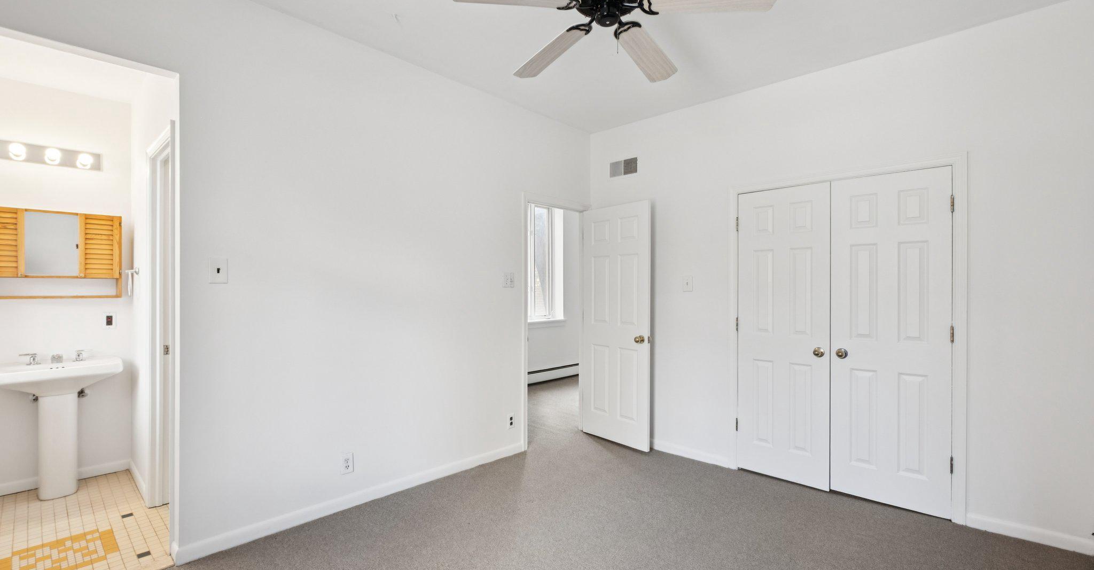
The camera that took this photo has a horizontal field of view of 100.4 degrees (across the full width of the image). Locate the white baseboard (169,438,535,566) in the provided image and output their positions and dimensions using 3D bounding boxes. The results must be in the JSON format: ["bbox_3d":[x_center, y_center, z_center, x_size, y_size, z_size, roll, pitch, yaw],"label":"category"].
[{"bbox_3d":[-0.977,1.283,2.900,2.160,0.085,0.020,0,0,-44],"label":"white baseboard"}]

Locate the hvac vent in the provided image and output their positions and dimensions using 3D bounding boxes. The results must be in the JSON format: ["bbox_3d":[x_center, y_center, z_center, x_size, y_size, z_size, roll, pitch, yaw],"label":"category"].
[{"bbox_3d":[0.656,-1.010,3.910,0.283,0.137,0.020,0,0,43],"label":"hvac vent"}]

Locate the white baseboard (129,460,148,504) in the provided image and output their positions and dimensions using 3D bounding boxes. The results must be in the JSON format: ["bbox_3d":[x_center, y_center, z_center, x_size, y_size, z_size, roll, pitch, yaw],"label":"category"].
[{"bbox_3d":[-2.700,1.280,3.005,0.770,0.085,0.018,0,0,42],"label":"white baseboard"}]

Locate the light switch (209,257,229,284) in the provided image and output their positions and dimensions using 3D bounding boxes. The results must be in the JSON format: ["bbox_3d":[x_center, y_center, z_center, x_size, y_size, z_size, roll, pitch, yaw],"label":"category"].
[{"bbox_3d":[-1.637,-0.072,2.272,0.077,0.126,0.012,0,0,-44],"label":"light switch"}]

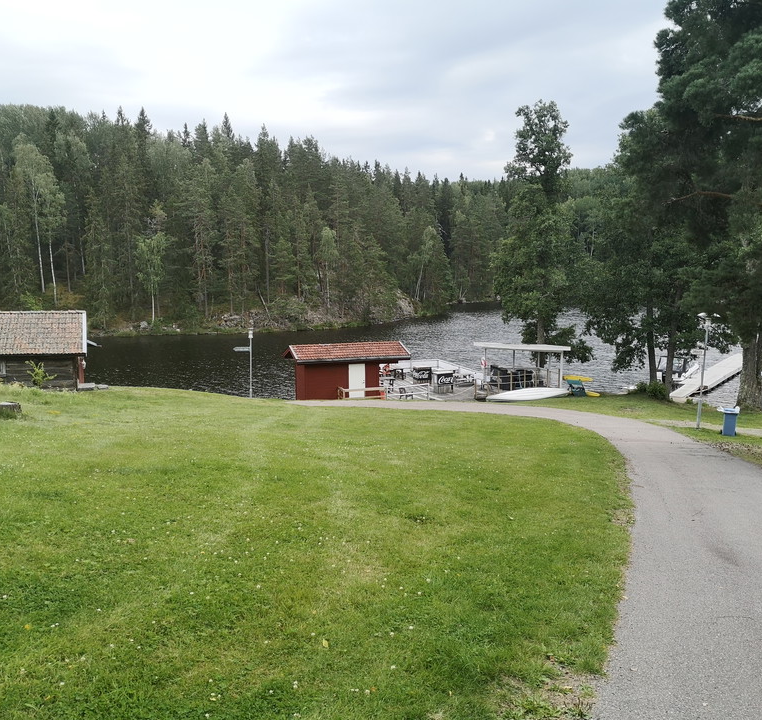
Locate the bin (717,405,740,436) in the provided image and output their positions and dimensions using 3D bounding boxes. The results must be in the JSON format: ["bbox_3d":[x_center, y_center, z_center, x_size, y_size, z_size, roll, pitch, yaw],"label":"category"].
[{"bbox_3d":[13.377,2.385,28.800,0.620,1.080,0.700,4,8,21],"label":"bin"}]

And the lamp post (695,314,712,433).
[{"bbox_3d":[13.460,0.543,31.300,0.360,4.750,0.360,1,7,0],"label":"lamp post"}]

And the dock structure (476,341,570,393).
[{"bbox_3d":[8.685,0.428,45.800,5.000,2.650,3.500,-2,8,-16],"label":"dock structure"}]

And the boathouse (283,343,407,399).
[{"bbox_3d":[-1.951,0.567,42.196,6.700,3.000,3.000,-2,8,-21],"label":"boathouse"}]

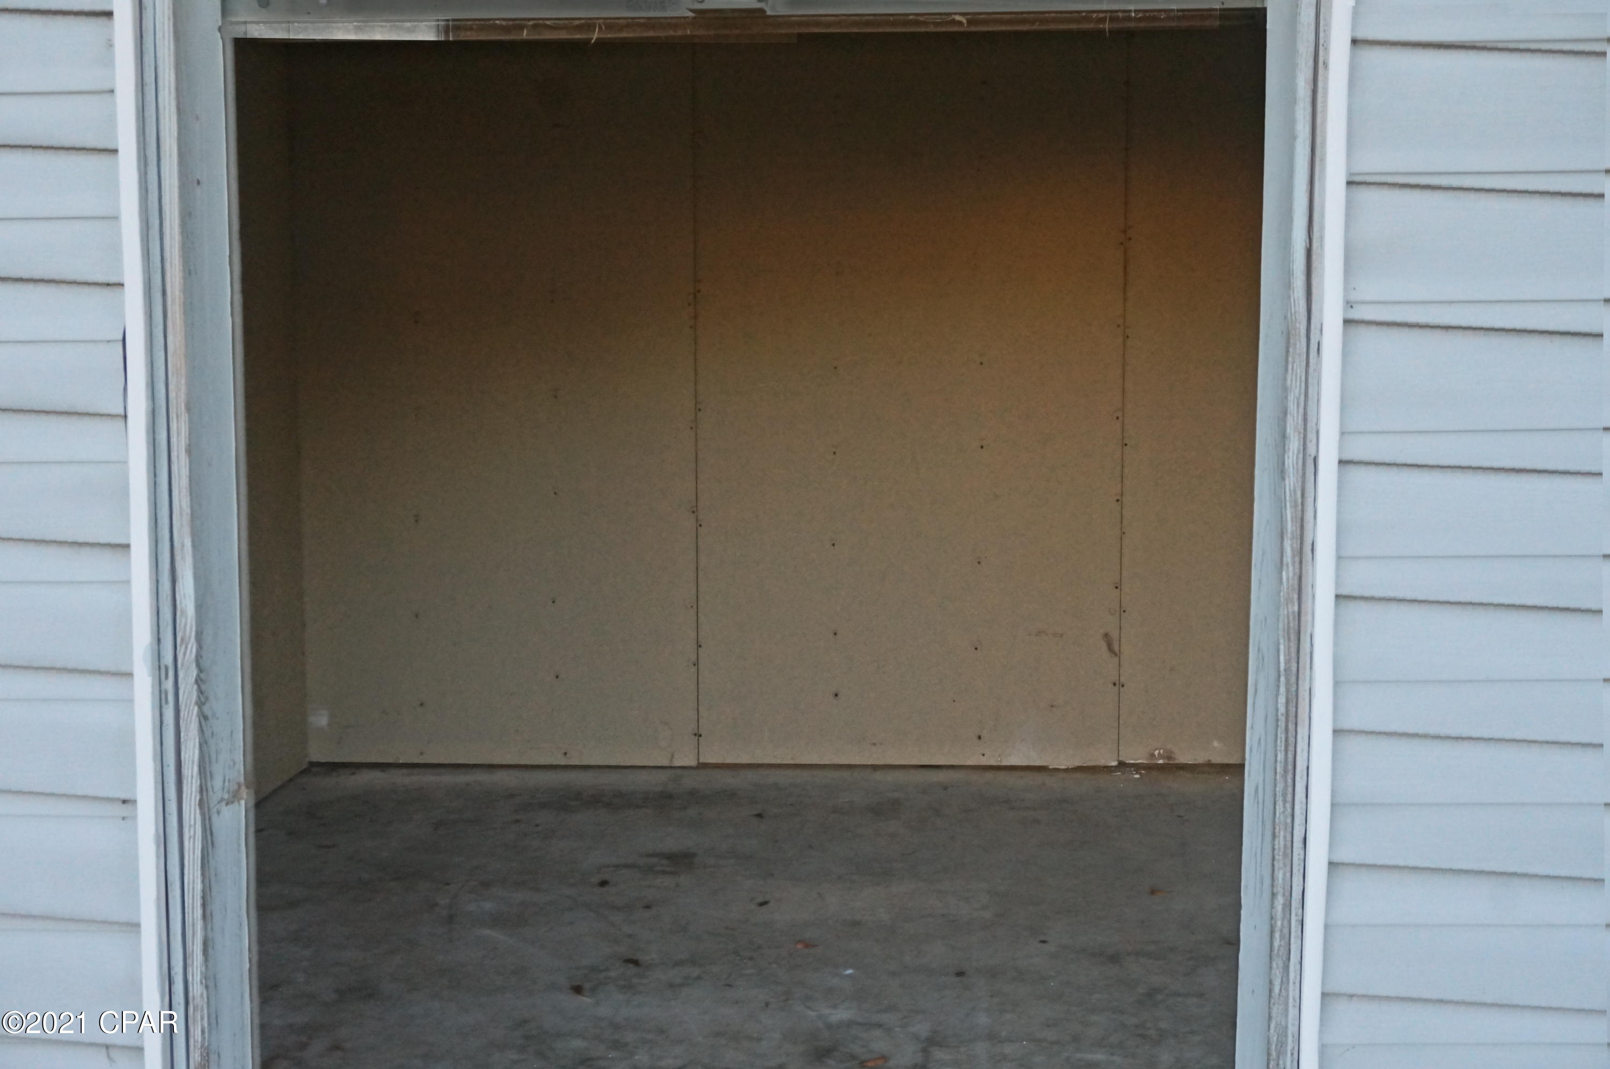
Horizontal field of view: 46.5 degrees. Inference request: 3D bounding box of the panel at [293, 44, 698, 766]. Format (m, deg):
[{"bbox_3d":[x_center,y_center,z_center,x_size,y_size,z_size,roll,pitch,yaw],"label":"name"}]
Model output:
[{"bbox_3d":[-0.906,-0.535,5.386,1.190,2.420,0.015,0,5,2],"label":"panel"}]

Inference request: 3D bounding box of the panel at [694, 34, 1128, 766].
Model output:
[{"bbox_3d":[0.298,-0.534,5.352,1.219,2.420,0.015,0,5,2],"label":"panel"}]

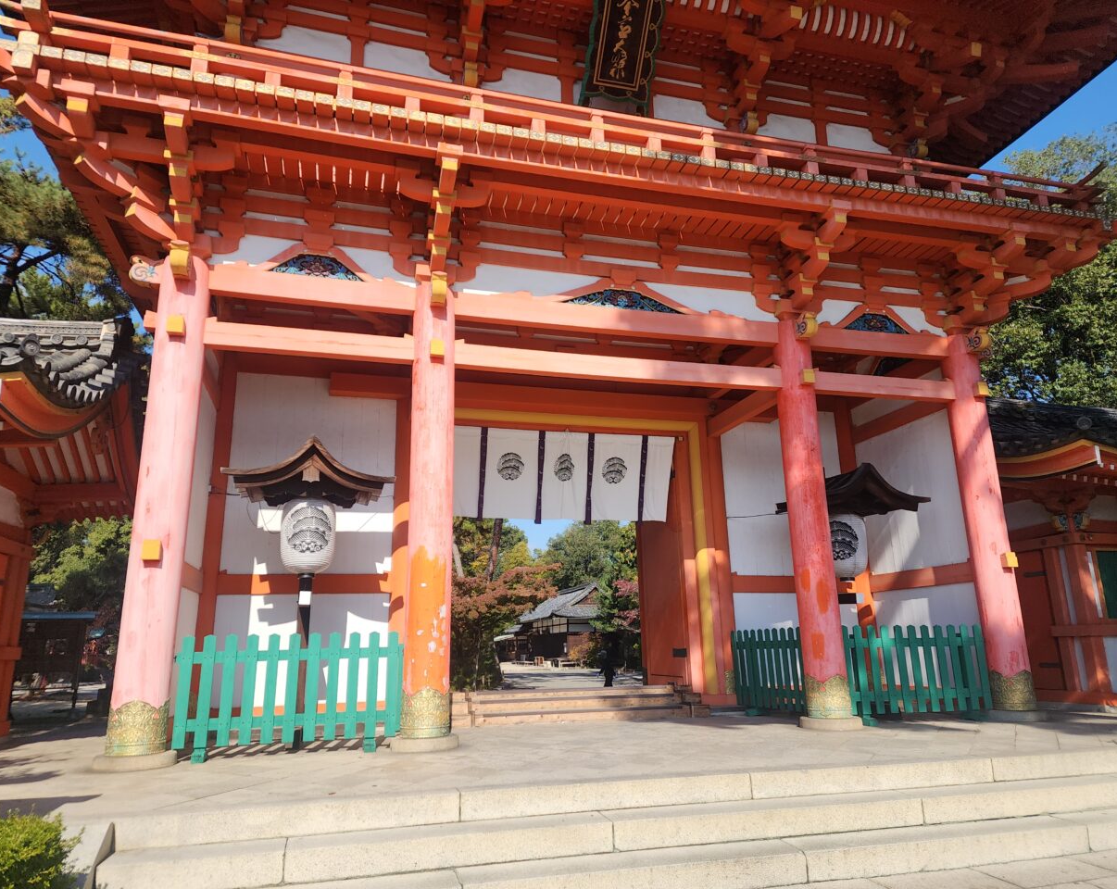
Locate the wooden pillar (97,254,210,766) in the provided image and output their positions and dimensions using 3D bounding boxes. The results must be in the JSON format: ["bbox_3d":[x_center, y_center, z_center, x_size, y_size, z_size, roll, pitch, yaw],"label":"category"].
[{"bbox_3d":[-3.996,0.429,7.977,0.490,5.143,0.490,3,-15,-15],"label":"wooden pillar"}]

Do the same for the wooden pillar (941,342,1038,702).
[{"bbox_3d":[5.719,0.901,10.607,0.490,5.143,0.490,3,-15,-15],"label":"wooden pillar"}]

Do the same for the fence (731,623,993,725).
[{"bbox_3d":[4.028,3.101,10.759,2.408,1.164,2.382,3,-15,-15],"label":"fence"}]

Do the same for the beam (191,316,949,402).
[{"bbox_3d":[0.850,-0.945,9.714,9.718,0.267,0.172,3,-15,-15],"label":"beam"}]

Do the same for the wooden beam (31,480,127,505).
[{"bbox_3d":[-6.811,0.702,11.280,1.161,0.258,0.215,3,-15,-15],"label":"wooden beam"}]

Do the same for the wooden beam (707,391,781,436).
[{"bbox_3d":[2.554,-0.472,10.678,0.154,0.259,2.049,3,-15,-15],"label":"wooden beam"}]

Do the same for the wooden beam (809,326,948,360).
[{"bbox_3d":[4.382,-1.393,10.833,2.279,0.292,0.172,3,-15,-15],"label":"wooden beam"}]

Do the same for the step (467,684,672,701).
[{"bbox_3d":[0.144,3.342,10.584,2.803,0.110,0.384,3,-15,-15],"label":"step"}]

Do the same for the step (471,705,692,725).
[{"bbox_3d":[0.348,3.749,10.891,3.096,0.128,0.387,3,-15,-15],"label":"step"}]

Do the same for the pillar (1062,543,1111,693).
[{"bbox_3d":[7.111,2.294,10.635,0.240,2.026,0.240,3,-15,-15],"label":"pillar"}]

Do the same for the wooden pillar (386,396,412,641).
[{"bbox_3d":[-1.949,1.219,10.304,0.461,4.483,0.461,3,-15,-15],"label":"wooden pillar"}]

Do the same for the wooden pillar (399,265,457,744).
[{"bbox_3d":[-1.303,0.478,8.030,0.470,4.771,0.470,3,-15,-15],"label":"wooden pillar"}]

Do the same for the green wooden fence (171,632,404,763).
[{"bbox_3d":[-2.647,2.504,7.894,2.227,1.164,0.275,3,-15,-15],"label":"green wooden fence"}]

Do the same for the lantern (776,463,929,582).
[{"bbox_3d":[3.819,1.061,10.391,1.786,1.459,0.979,3,-15,-15],"label":"lantern"}]

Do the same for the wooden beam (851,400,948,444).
[{"bbox_3d":[4.943,-0.379,11.324,0.154,0.288,2.049,3,-15,-15],"label":"wooden beam"}]

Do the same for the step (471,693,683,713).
[{"bbox_3d":[0.299,3.715,11.278,3.027,0.151,0.344,3,-15,-15],"label":"step"}]

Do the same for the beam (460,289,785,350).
[{"bbox_3d":[0.766,-1.410,9.089,3.921,0.283,0.221,3,-15,-15],"label":"beam"}]

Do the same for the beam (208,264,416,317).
[{"bbox_3d":[-2.745,-1.739,8.904,2.288,0.292,0.172,3,-15,-15],"label":"beam"}]

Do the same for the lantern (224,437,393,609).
[{"bbox_3d":[-2.712,0.881,8.584,1.766,1.757,0.979,3,-15,-15],"label":"lantern"}]

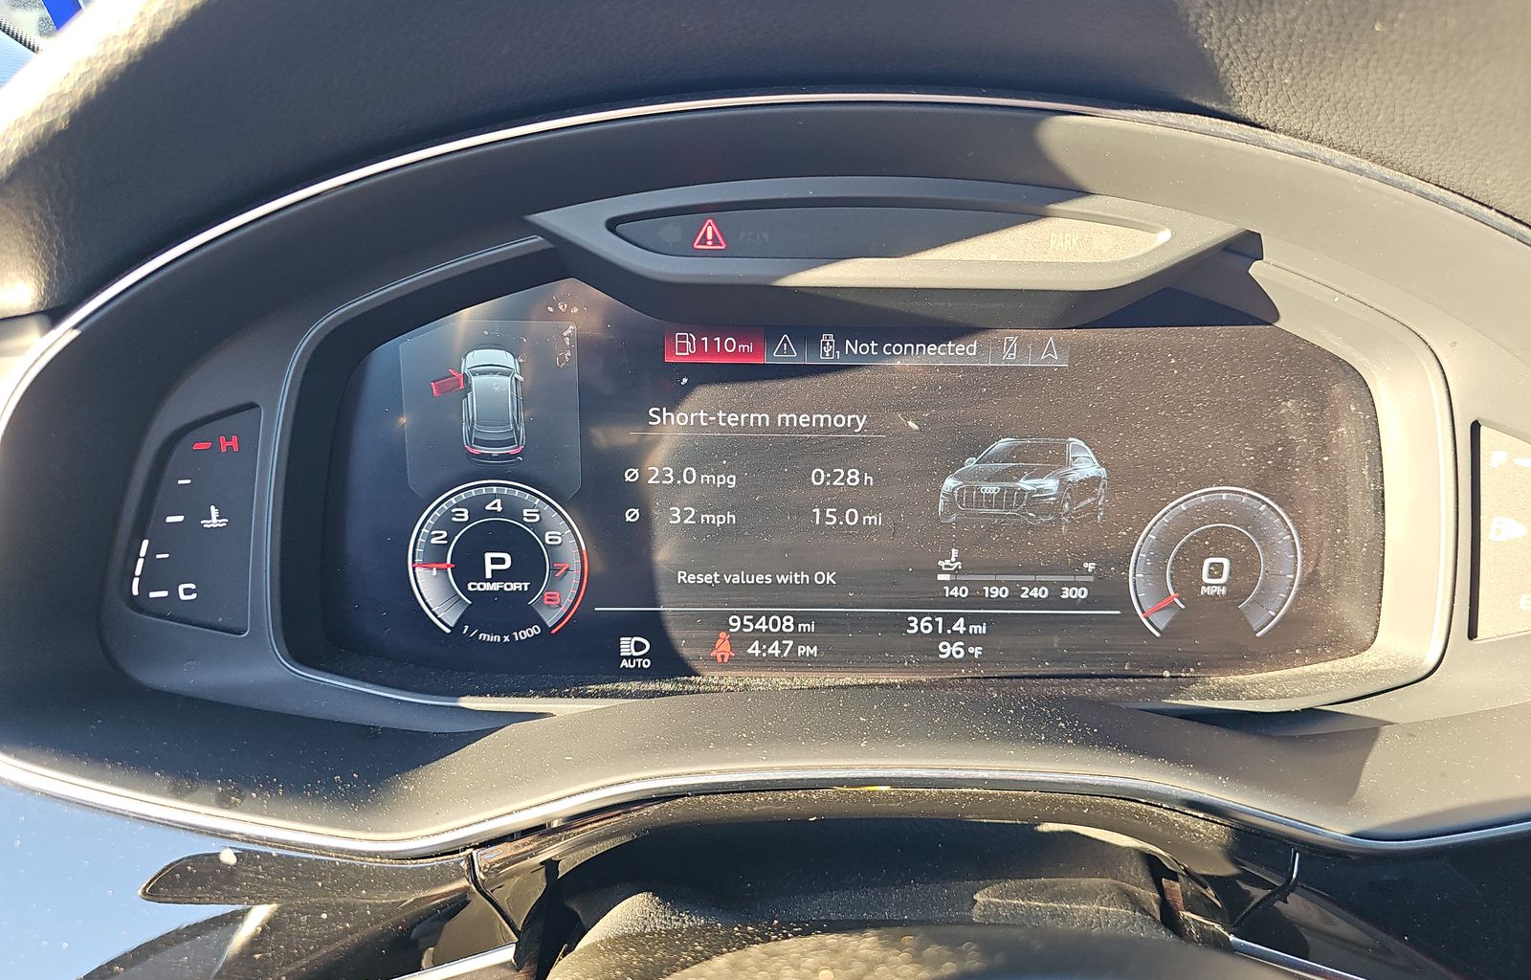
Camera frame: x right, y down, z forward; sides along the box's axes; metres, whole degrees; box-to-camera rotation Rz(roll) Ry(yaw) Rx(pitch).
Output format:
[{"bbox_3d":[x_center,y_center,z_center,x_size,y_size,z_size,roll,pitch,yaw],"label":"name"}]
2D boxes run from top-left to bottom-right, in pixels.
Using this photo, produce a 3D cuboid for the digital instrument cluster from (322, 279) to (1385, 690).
[{"bbox_3d":[0.027,-0.002,0.287,0.299,0.115,0.020,0,14,-1],"label":"digital instrument cluster"}]

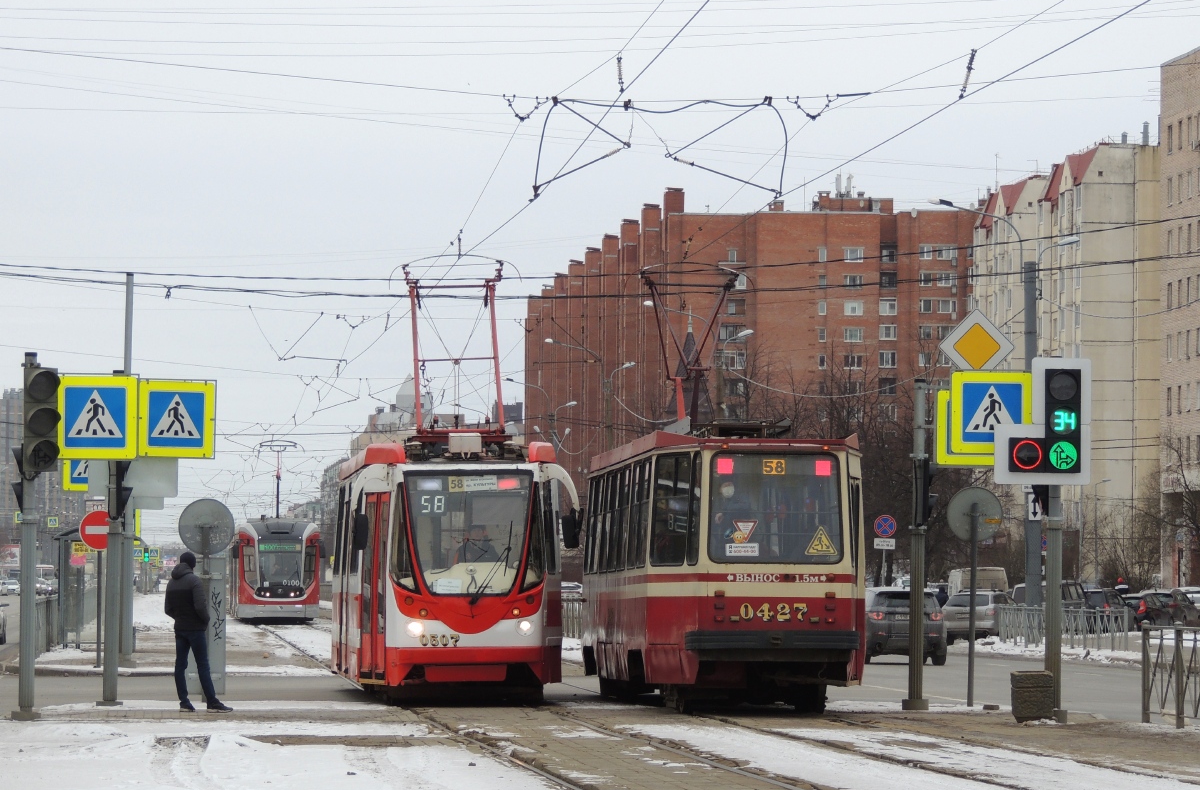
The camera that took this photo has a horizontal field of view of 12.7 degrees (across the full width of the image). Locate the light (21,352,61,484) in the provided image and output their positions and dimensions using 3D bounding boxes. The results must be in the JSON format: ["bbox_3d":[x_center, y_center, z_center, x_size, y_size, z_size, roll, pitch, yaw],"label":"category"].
[{"bbox_3d":[-6.101,0.268,58.700,0.400,1.180,0.400,1,-2,-12],"label":"light"}]

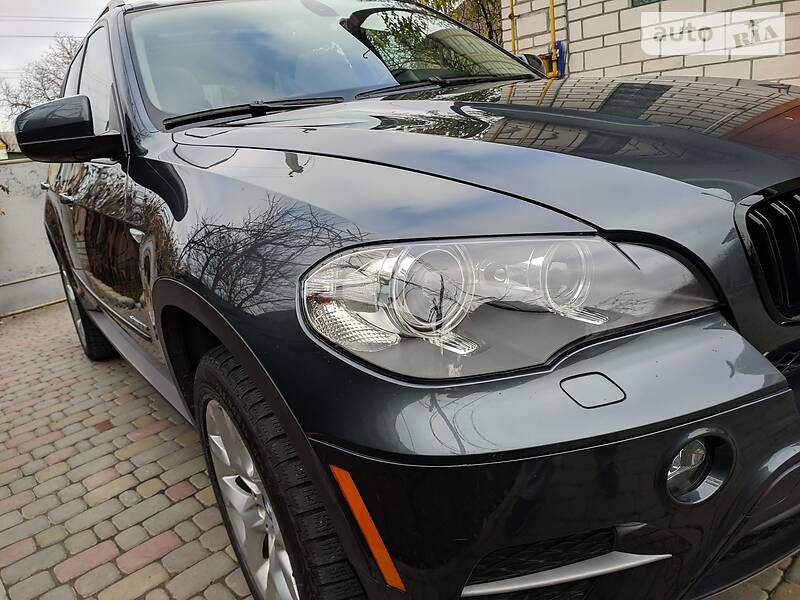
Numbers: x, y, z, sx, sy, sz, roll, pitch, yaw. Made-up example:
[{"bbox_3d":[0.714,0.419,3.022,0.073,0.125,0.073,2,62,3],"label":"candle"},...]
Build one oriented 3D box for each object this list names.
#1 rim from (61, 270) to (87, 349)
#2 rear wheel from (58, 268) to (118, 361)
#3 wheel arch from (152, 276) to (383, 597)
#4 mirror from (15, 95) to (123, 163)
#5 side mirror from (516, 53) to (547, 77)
[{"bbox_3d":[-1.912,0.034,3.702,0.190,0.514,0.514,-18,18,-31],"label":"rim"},{"bbox_3d":[-1.887,0.021,3.717,0.265,0.734,0.734,-18,18,-31],"label":"rear wheel"},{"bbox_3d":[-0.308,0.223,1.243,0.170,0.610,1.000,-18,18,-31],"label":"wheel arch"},{"bbox_3d":[-0.976,-0.499,1.766,0.265,0.192,0.170,-18,18,-31],"label":"mirror"},{"bbox_3d":[0.585,-1.012,2.768,0.265,0.195,0.170,-18,18,-31],"label":"side mirror"}]

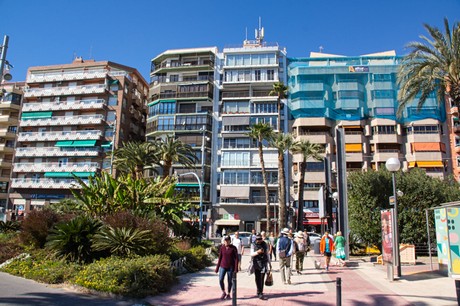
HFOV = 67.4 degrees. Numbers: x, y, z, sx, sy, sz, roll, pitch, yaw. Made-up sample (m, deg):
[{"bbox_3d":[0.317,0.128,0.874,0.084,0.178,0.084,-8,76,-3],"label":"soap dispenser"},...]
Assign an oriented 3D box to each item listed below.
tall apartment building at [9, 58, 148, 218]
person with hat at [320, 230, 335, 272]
[{"bbox_3d":[-29.576,-0.327,72.670,22.100,34.300,16.000,-1,-13,10],"label":"tall apartment building"},{"bbox_3d":[4.284,4.376,15.131,0.580,1.710,0.400,1,-12,0],"label":"person with hat"}]

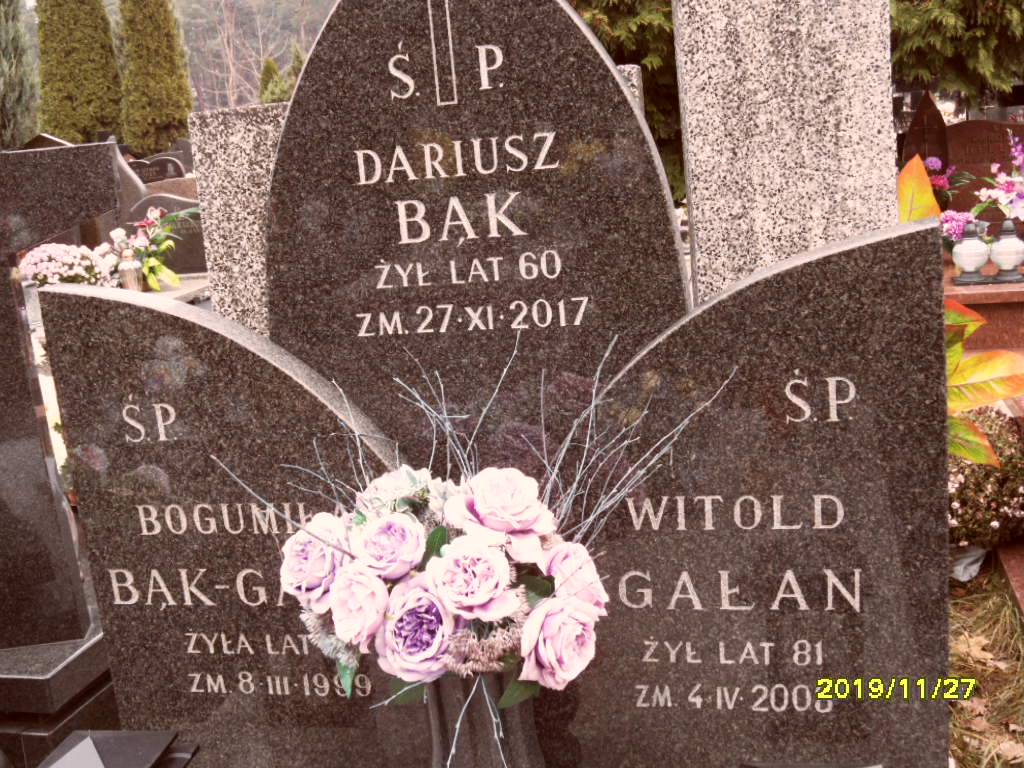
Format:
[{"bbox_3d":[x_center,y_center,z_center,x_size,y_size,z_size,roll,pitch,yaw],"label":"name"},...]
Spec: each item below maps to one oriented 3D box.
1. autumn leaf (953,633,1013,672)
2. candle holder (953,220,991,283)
[{"bbox_3d":[1.193,0.681,3.000,0.140,0.040,0.110,0,12,22],"label":"autumn leaf"},{"bbox_3d":[1.849,-0.528,4.750,0.150,0.250,0.150,-3,12,11],"label":"candle holder"}]

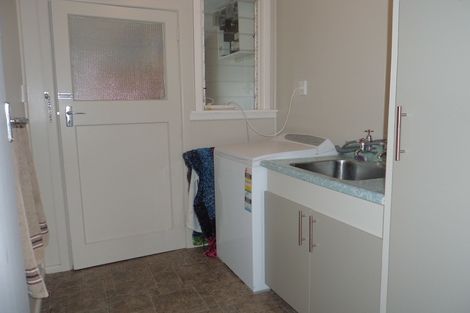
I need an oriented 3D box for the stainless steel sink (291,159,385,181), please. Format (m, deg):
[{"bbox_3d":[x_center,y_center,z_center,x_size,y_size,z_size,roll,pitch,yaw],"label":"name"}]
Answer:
[{"bbox_3d":[0.611,0.161,1.858,0.478,0.200,0.564,-4,8,-24],"label":"stainless steel sink"}]

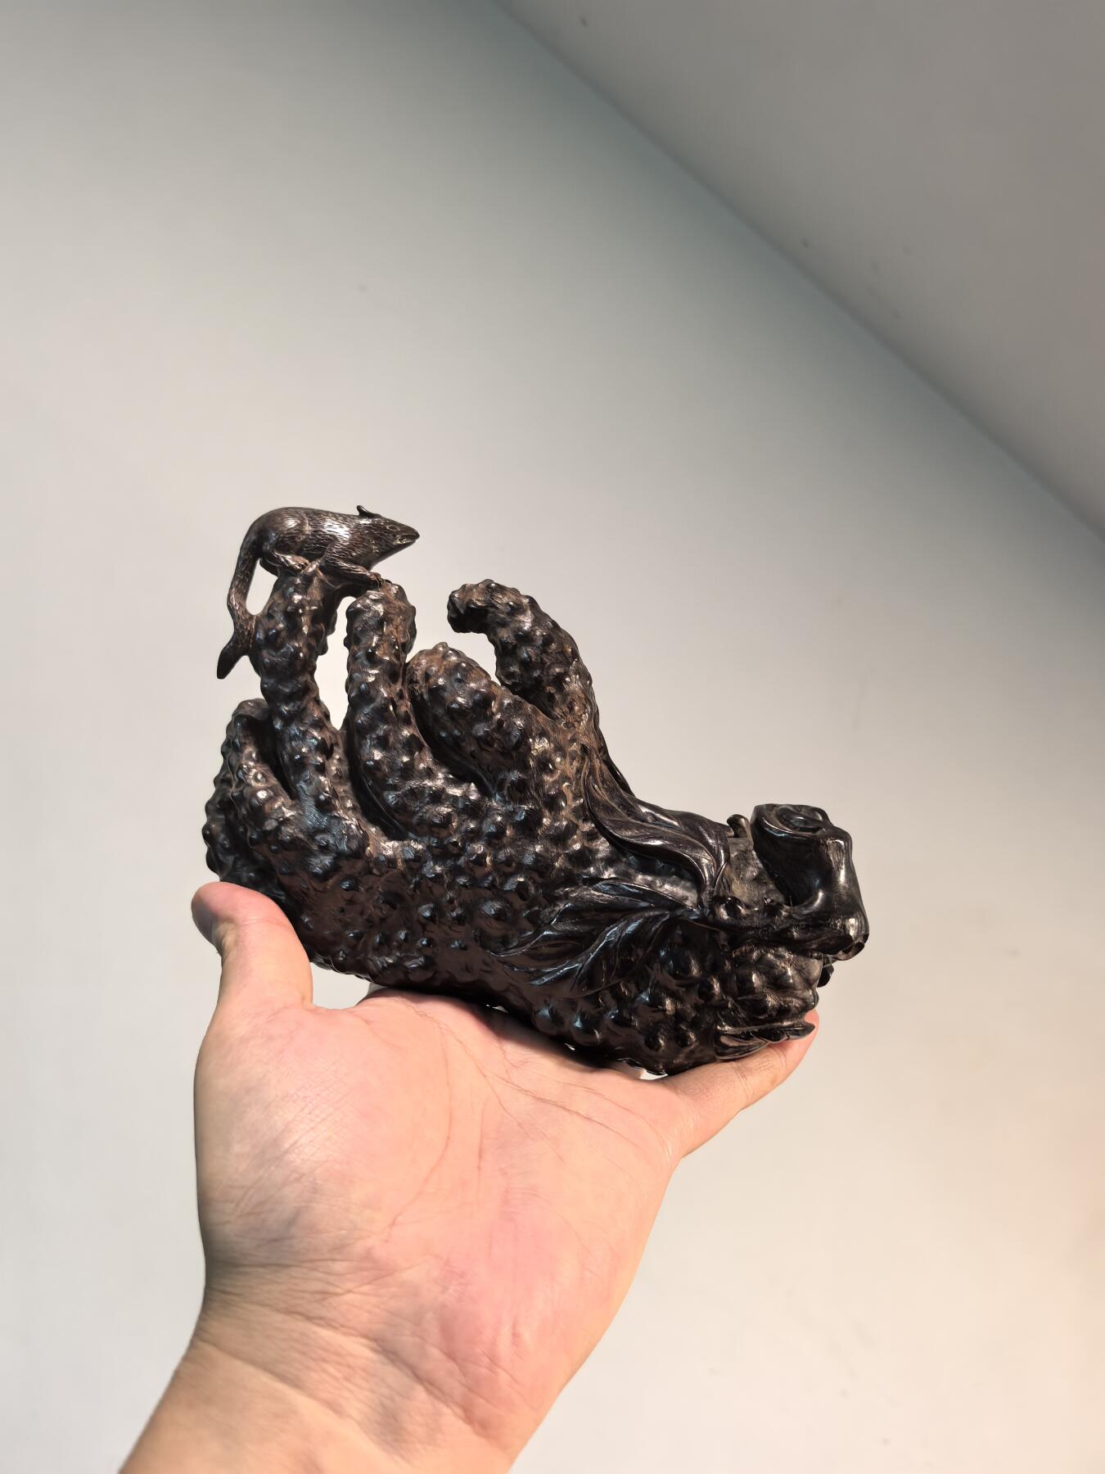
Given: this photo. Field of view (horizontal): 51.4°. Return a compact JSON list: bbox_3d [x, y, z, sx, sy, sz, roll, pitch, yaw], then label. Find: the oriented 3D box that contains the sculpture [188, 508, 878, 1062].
[{"bbox_3d":[0.001,0.017,0.325,0.188,0.140,0.100,12,3,7],"label":"sculpture"}]

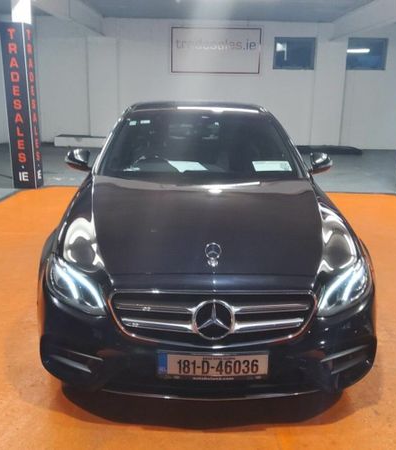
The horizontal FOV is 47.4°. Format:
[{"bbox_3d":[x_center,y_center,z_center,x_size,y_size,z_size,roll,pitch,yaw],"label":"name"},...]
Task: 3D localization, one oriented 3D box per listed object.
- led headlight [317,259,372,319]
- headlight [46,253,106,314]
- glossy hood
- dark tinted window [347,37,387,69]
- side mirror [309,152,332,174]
[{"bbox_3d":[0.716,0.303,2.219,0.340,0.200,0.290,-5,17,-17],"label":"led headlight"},{"bbox_3d":[-0.615,0.284,2.288,0.370,0.240,0.400,2,17,8],"label":"headlight"},{"bbox_3d":[0.055,-0.024,2.655,1.450,0.280,1.220,0,17,-1],"label":"glossy hood"},{"bbox_3d":[4.470,-4.502,11.909,1.020,0.800,0.100,0,17,0],"label":"dark tinted window"},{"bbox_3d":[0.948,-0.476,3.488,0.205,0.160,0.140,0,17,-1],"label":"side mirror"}]

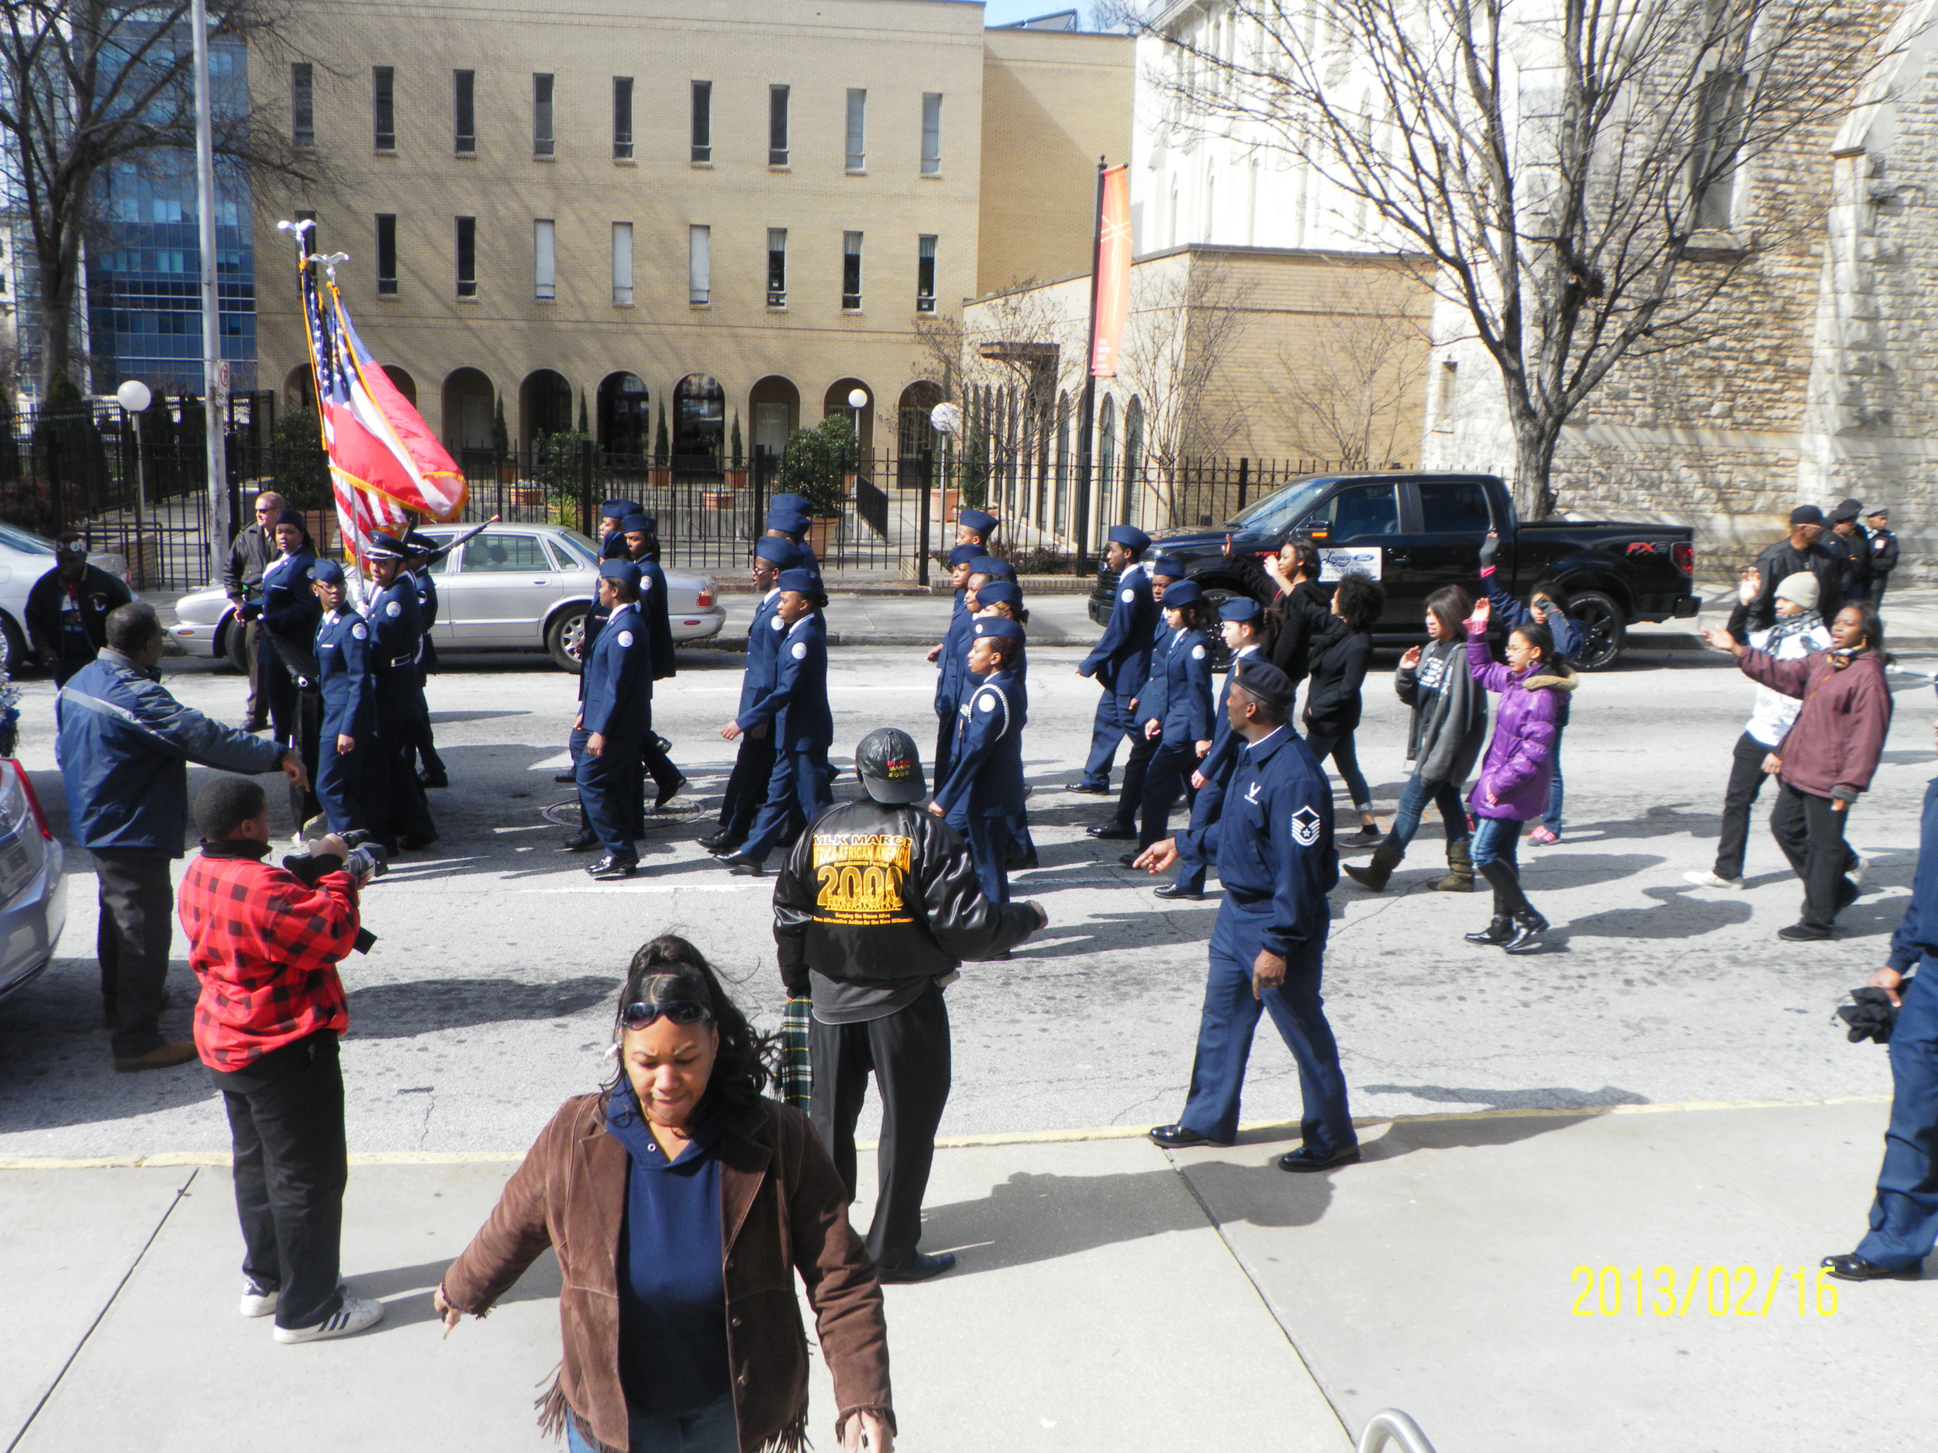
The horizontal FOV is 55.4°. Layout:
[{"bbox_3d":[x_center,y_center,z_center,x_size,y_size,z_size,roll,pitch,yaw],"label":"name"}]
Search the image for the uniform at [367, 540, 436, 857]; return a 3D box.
[{"bbox_3d":[-3.227,-0.183,10.541,0.400,1.848,0.520,-5,12,-31],"label":"uniform"}]

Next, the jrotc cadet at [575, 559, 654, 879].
[{"bbox_3d":[-1.922,-0.042,10.002,0.450,1.713,0.500,0,11,-8],"label":"jrotc cadet"}]

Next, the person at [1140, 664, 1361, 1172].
[{"bbox_3d":[0.965,0.646,6.415,0.741,1.790,0.600,-1,11,-13],"label":"person"}]

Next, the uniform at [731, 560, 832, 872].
[{"bbox_3d":[-1.059,-0.032,10.299,0.702,1.710,0.520,0,11,-9],"label":"uniform"}]

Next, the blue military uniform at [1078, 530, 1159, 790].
[{"bbox_3d":[0.986,-0.427,12.190,0.500,1.771,0.480,0,11,-8],"label":"blue military uniform"}]

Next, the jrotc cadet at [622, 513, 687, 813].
[{"bbox_3d":[-2.039,-0.401,11.601,0.620,1.820,0.500,0,10,-9],"label":"jrotc cadet"}]

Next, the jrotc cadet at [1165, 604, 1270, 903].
[{"bbox_3d":[1.410,0.102,10.214,0.680,1.660,0.500,-1,10,-12],"label":"jrotc cadet"}]

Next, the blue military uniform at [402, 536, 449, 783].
[{"bbox_3d":[-3.764,-0.454,12.601,0.437,1.744,0.520,-4,12,-26],"label":"blue military uniform"}]

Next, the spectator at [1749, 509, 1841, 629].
[{"bbox_3d":[6.366,-0.783,14.452,0.580,1.850,0.360,1,11,-3],"label":"spectator"}]

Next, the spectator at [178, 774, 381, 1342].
[{"bbox_3d":[-1.919,0.933,5.186,0.550,1.640,0.500,-5,12,-35],"label":"spectator"}]

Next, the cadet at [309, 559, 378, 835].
[{"bbox_3d":[-3.598,-0.118,10.656,0.400,1.694,0.460,-7,13,-37],"label":"cadet"}]

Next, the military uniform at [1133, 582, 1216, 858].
[{"bbox_3d":[1.176,-0.044,10.693,0.430,1.593,0.450,0,11,-8],"label":"military uniform"}]

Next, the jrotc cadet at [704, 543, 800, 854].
[{"bbox_3d":[-1.243,-0.174,10.569,0.560,1.790,0.500,0,11,-8],"label":"jrotc cadet"}]

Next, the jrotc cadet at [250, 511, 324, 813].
[{"bbox_3d":[-4.256,-0.451,11.552,0.500,1.800,0.520,-6,12,-38],"label":"jrotc cadet"}]

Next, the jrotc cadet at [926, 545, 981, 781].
[{"bbox_3d":[-0.014,-0.221,11.206,0.580,1.760,0.500,-1,10,-13],"label":"jrotc cadet"}]

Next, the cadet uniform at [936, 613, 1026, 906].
[{"bbox_3d":[0.046,0.243,9.125,0.490,1.568,0.460,0,11,-8],"label":"cadet uniform"}]

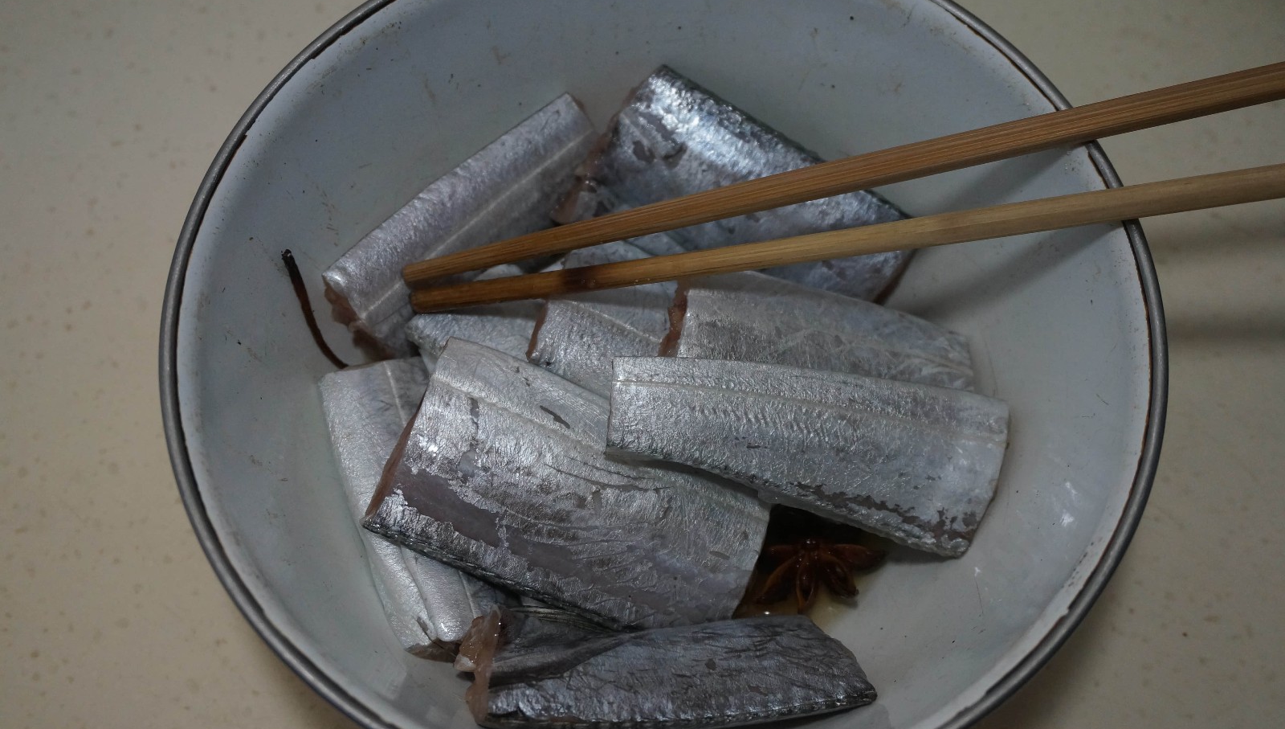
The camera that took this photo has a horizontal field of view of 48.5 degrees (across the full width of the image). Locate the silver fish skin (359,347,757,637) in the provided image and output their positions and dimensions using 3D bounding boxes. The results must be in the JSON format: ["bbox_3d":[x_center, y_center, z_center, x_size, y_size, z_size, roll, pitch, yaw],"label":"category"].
[{"bbox_3d":[-0.016,0.033,0.325,0.084,0.015,0.043,23,67,0],"label":"silver fish skin"}]

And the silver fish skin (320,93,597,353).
[{"bbox_3d":[-0.041,-0.034,0.354,0.075,0.014,0.026,-40,92,-16],"label":"silver fish skin"}]

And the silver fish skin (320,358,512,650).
[{"bbox_3d":[-0.051,0.033,0.334,0.029,0.013,0.072,-13,65,-16],"label":"silver fish skin"}]

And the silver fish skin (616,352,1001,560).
[{"bbox_3d":[0.036,0.019,0.326,0.087,0.014,0.035,11,70,7],"label":"silver fish skin"}]

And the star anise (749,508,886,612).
[{"bbox_3d":[0.040,0.043,0.339,0.034,0.011,0.034,0,64,0],"label":"star anise"}]

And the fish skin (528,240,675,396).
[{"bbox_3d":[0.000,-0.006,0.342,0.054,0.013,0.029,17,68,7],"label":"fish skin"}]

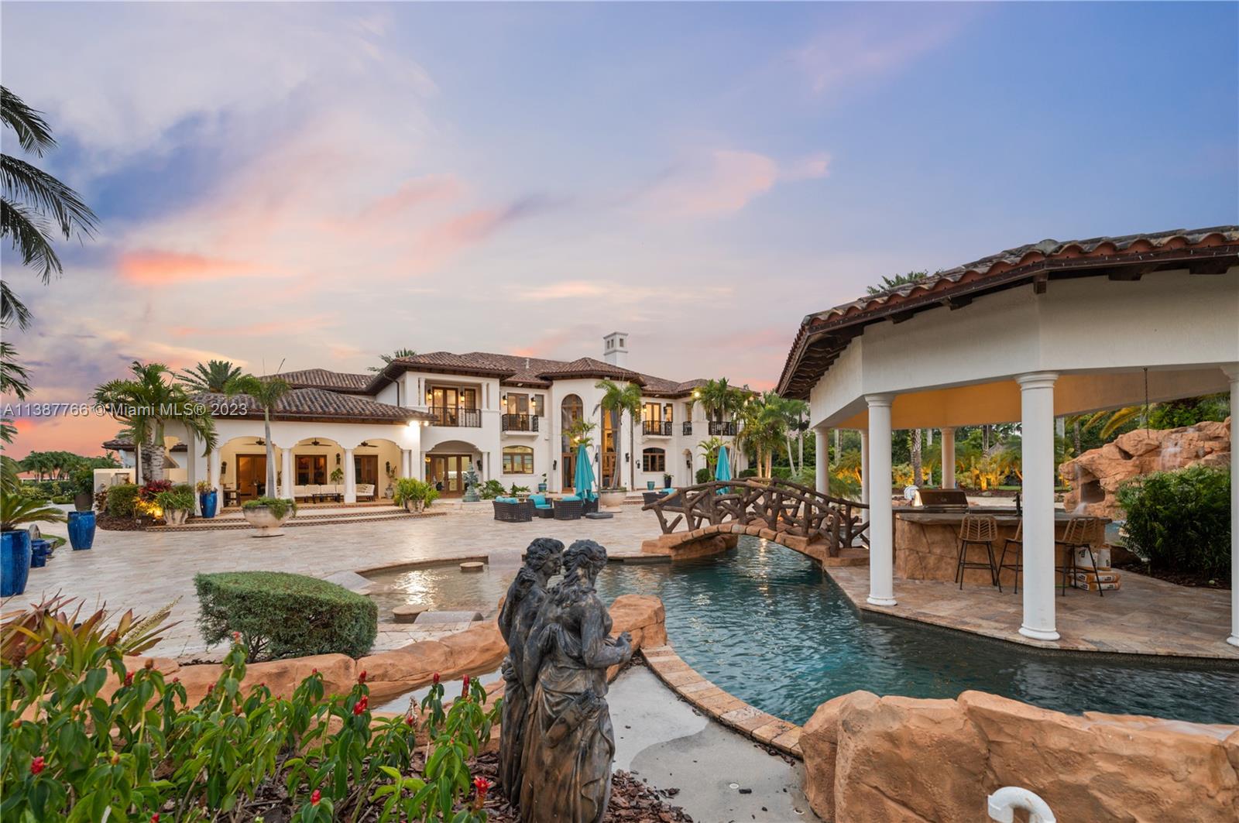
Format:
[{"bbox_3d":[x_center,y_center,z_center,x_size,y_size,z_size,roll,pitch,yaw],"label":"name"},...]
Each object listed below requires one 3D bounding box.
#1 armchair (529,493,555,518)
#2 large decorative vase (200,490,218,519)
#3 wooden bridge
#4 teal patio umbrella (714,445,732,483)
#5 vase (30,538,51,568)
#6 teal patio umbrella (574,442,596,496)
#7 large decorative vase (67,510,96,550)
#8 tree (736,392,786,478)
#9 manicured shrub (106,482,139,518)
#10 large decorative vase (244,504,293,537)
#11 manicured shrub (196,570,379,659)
[{"bbox_3d":[-3.079,3.771,20.500,0.900,0.880,0.920,1,-4,-23],"label":"armchair"},{"bbox_3d":[-14.088,3.200,17.700,0.500,0.920,0.500,0,-4,0],"label":"large decorative vase"},{"bbox_3d":[2.815,2.169,10.750,4.500,1.580,1.600,-2,-4,24],"label":"wooden bridge"},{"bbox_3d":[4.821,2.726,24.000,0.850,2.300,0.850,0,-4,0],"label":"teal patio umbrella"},{"bbox_3d":[-11.245,2.760,10.000,0.300,0.500,0.300,0,-4,0],"label":"vase"},{"bbox_3d":[-1.372,2.382,20.300,0.900,2.300,0.850,0,-4,0],"label":"teal patio umbrella"},{"bbox_3d":[-12.931,2.858,12.400,0.500,0.900,0.500,0,-4,0],"label":"large decorative vase"},{"bbox_3d":[9.901,1.926,36.000,3.400,6.500,3.300,0,-4,0],"label":"tree"},{"bbox_3d":[-19.530,3.506,20.300,1.150,1.340,1.150,0,-4,0],"label":"manicured shrub"},{"bbox_3d":[-10.153,3.175,14.900,1.220,0.880,1.220,0,-4,0],"label":"large decorative vase"},{"bbox_3d":[-3.224,1.945,4.900,1.950,0.660,0.750,-2,-4,19],"label":"manicured shrub"}]

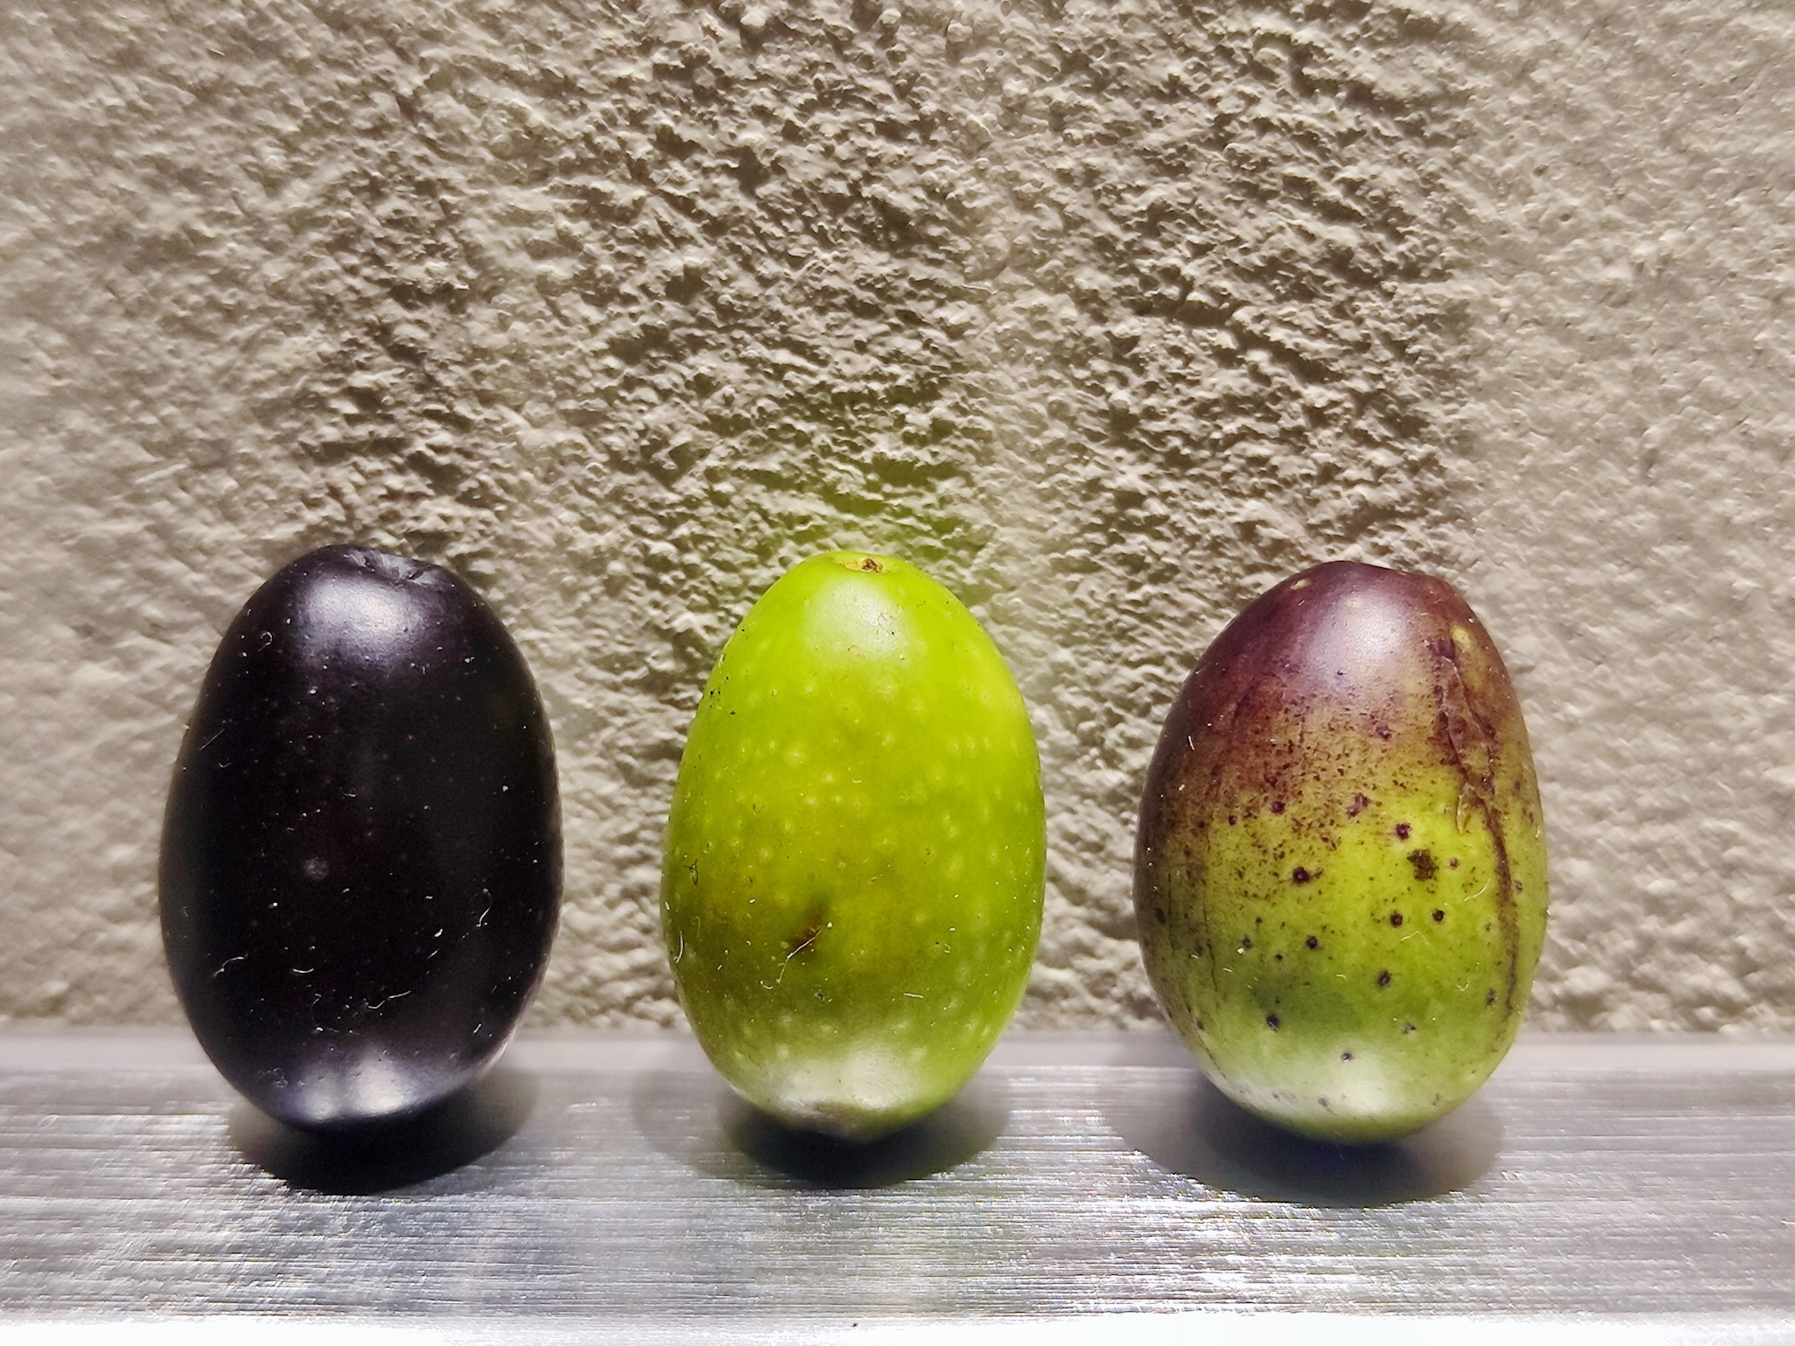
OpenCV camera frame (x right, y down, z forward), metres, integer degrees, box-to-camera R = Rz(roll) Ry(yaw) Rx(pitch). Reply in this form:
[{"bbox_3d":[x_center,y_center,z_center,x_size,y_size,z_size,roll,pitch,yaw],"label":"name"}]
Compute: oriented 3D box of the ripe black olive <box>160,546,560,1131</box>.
[{"bbox_3d":[-0.022,0.007,0.050,0.015,0.024,0.015,0,5,0],"label":"ripe black olive"}]

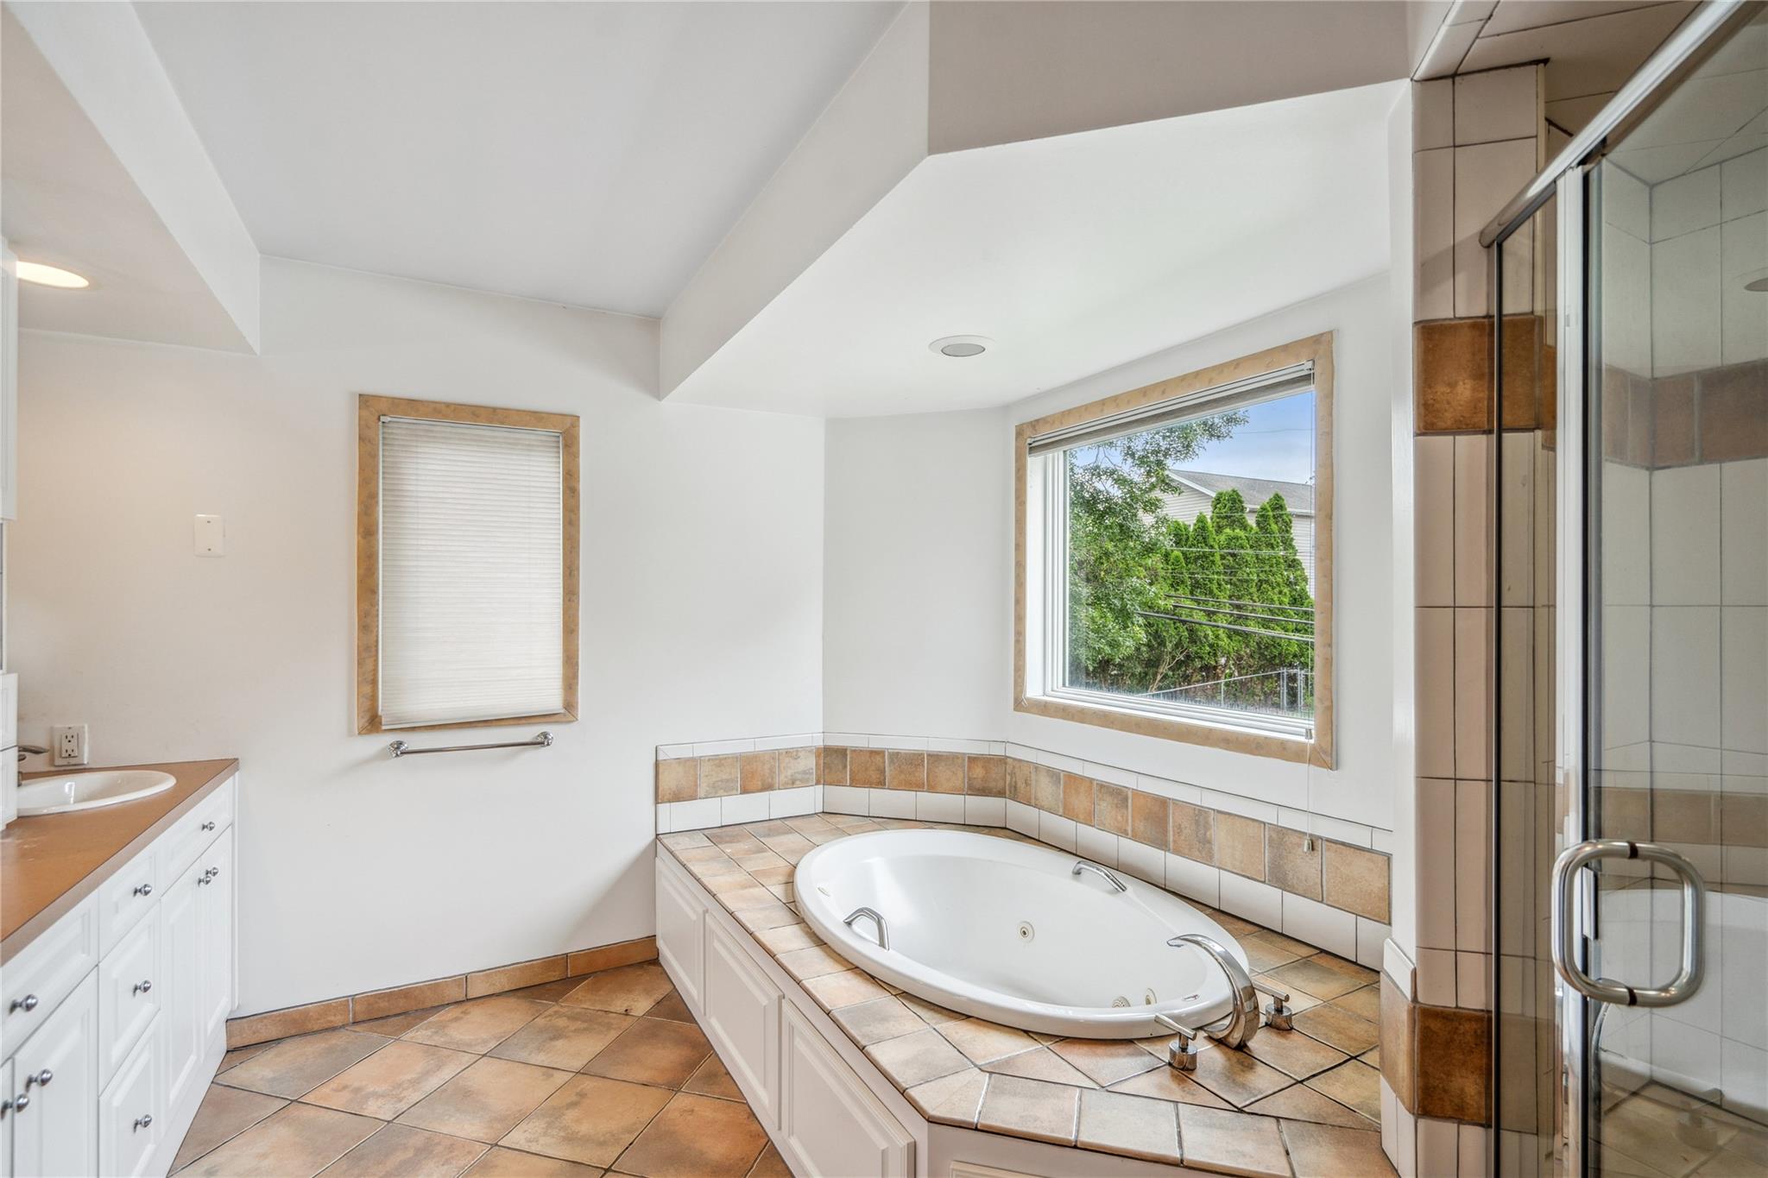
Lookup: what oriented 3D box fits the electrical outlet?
[{"bbox_3d":[-2.328,0.448,2.250,0.073,0.116,0.010,1,-1,-27],"label":"electrical outlet"}]

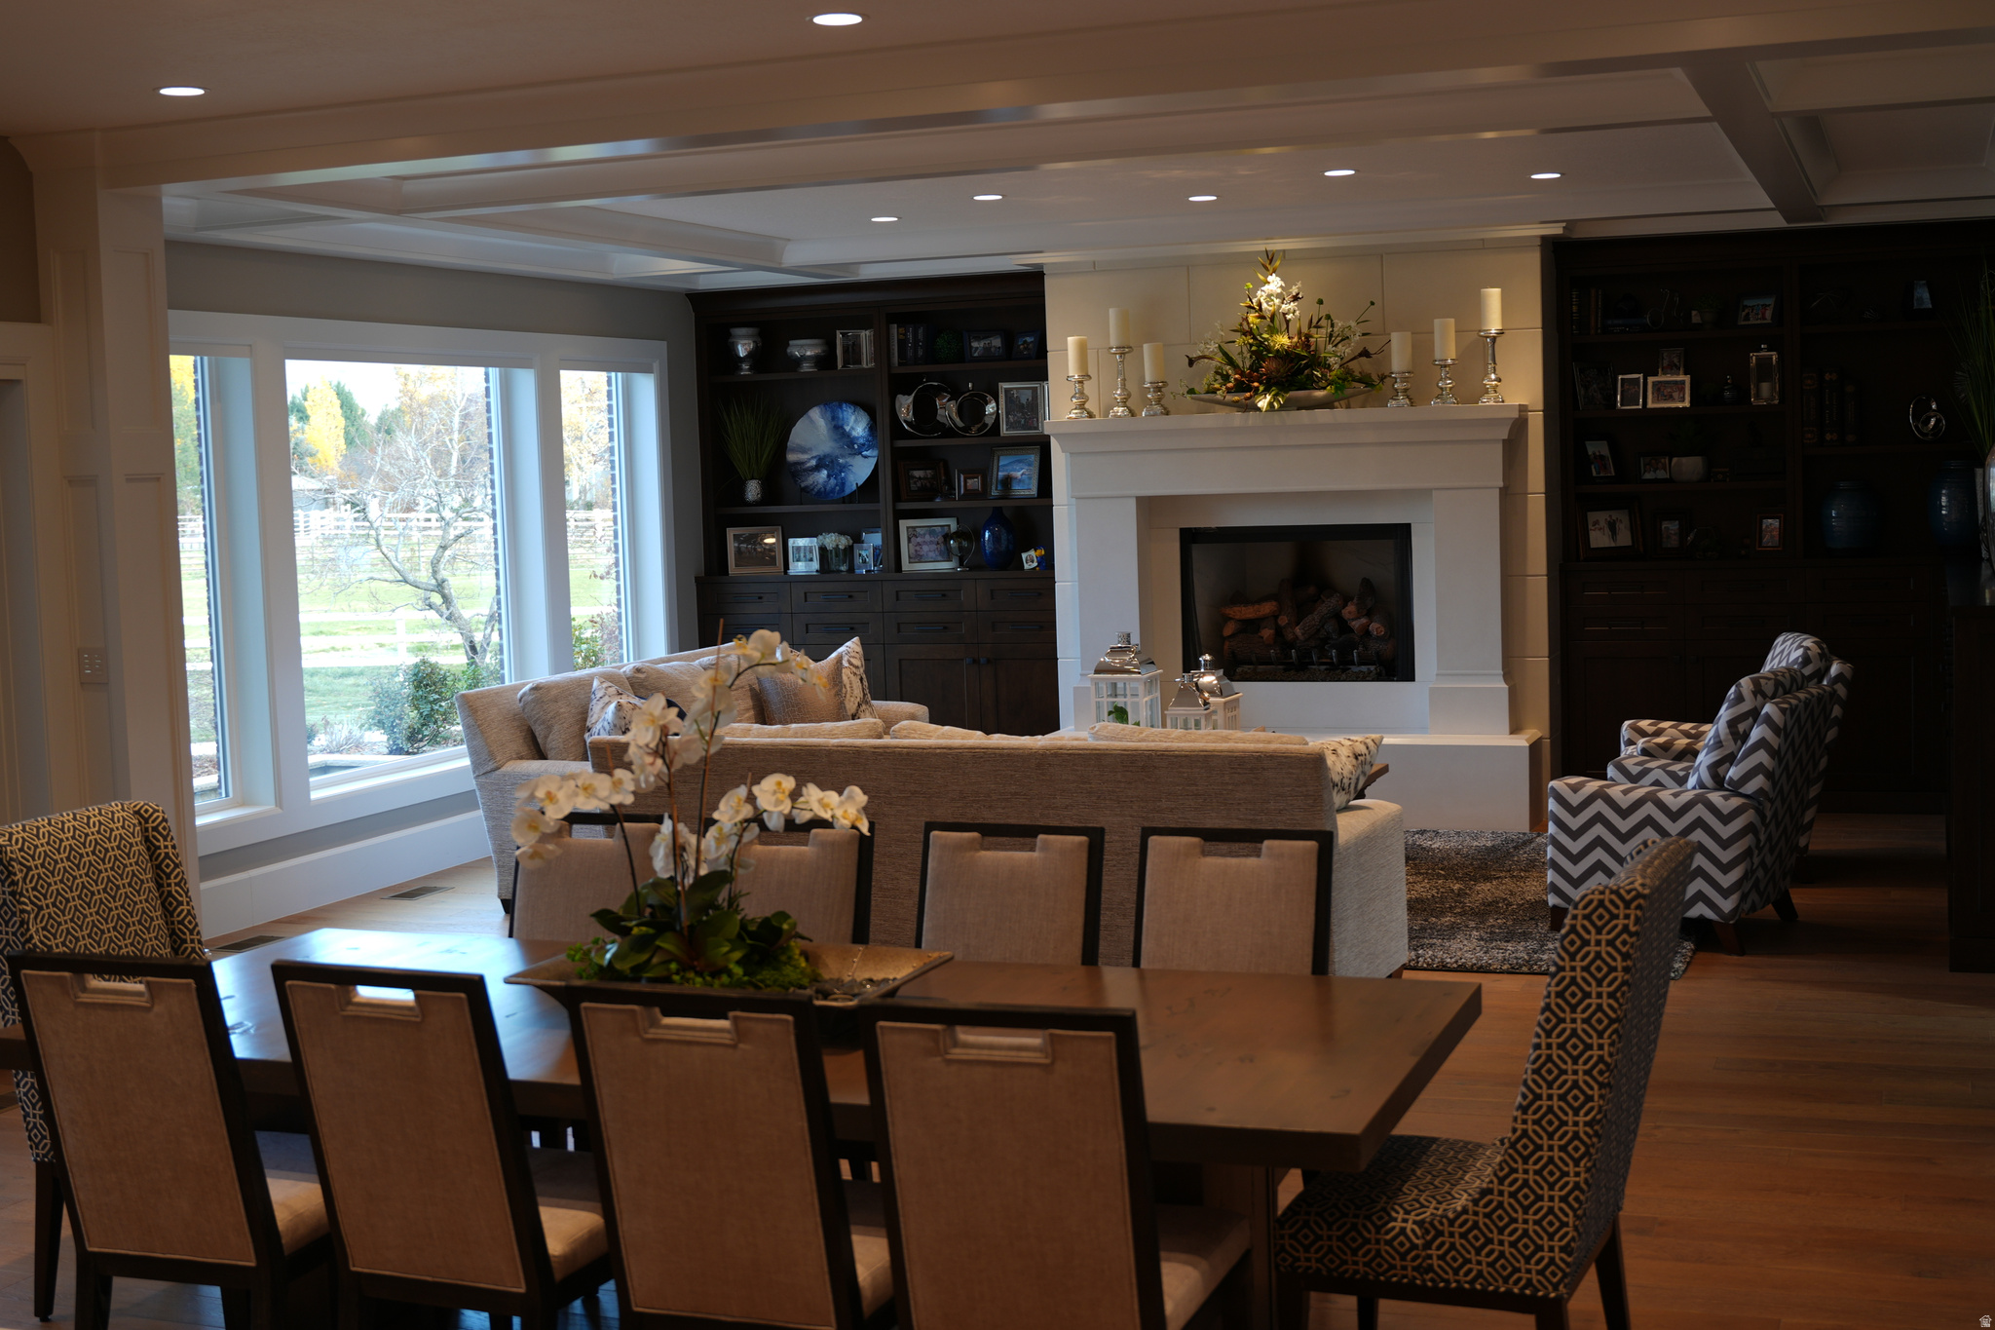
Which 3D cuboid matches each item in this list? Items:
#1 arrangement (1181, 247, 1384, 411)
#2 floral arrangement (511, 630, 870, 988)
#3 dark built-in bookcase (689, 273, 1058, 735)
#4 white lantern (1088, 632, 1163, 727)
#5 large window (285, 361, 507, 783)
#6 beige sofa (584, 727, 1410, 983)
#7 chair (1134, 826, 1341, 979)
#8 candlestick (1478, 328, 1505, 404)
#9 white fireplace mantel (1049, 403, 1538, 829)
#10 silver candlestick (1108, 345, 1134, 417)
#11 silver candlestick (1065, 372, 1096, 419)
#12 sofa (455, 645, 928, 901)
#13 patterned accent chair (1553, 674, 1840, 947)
[{"bbox_3d":[1.316,-1.550,11.058,0.860,0.750,0.360,0,5,21],"label":"arrangement"},{"bbox_3d":[-0.575,0.281,4.587,0.660,0.680,0.420,0,5,21],"label":"floral arrangement"},{"bbox_3d":[-0.540,-0.696,12.994,2.250,2.750,0.460,0,5,21],"label":"dark built-in bookcase"},{"bbox_3d":[0.533,0.174,9.804,0.235,0.620,0.235,0,5,21],"label":"white lantern"},{"bbox_3d":[-2.738,-0.455,10.872,0.140,1.830,1.850,0,5,21],"label":"large window"},{"bbox_3d":[0.009,0.626,7.696,2.424,0.900,0.989,0,5,21],"label":"beige sofa"},{"bbox_3d":[0.400,0.848,4.682,0.440,0.965,0.600,0,5,21],"label":"chair"},{"bbox_3d":[2.297,-1.394,11.114,0.120,0.354,0.120,0,5,21],"label":"candlestick"},{"bbox_3d":[1.328,-0.221,11.156,2.349,1.899,0.403,0,5,21],"label":"white fireplace mantel"},{"bbox_3d":[0.601,-1.401,11.774,0.120,0.352,0.120,0,5,21],"label":"silver candlestick"},{"bbox_3d":[0.398,-1.288,11.480,0.130,0.213,0.130,-2,5,0],"label":"silver candlestick"},{"bbox_3d":[-1.279,0.457,10.744,1.120,0.900,2.450,0,5,21],"label":"sofa"},{"bbox_3d":[2.458,0.489,8.354,0.820,0.910,0.740,2,6,33],"label":"patterned accent chair"}]

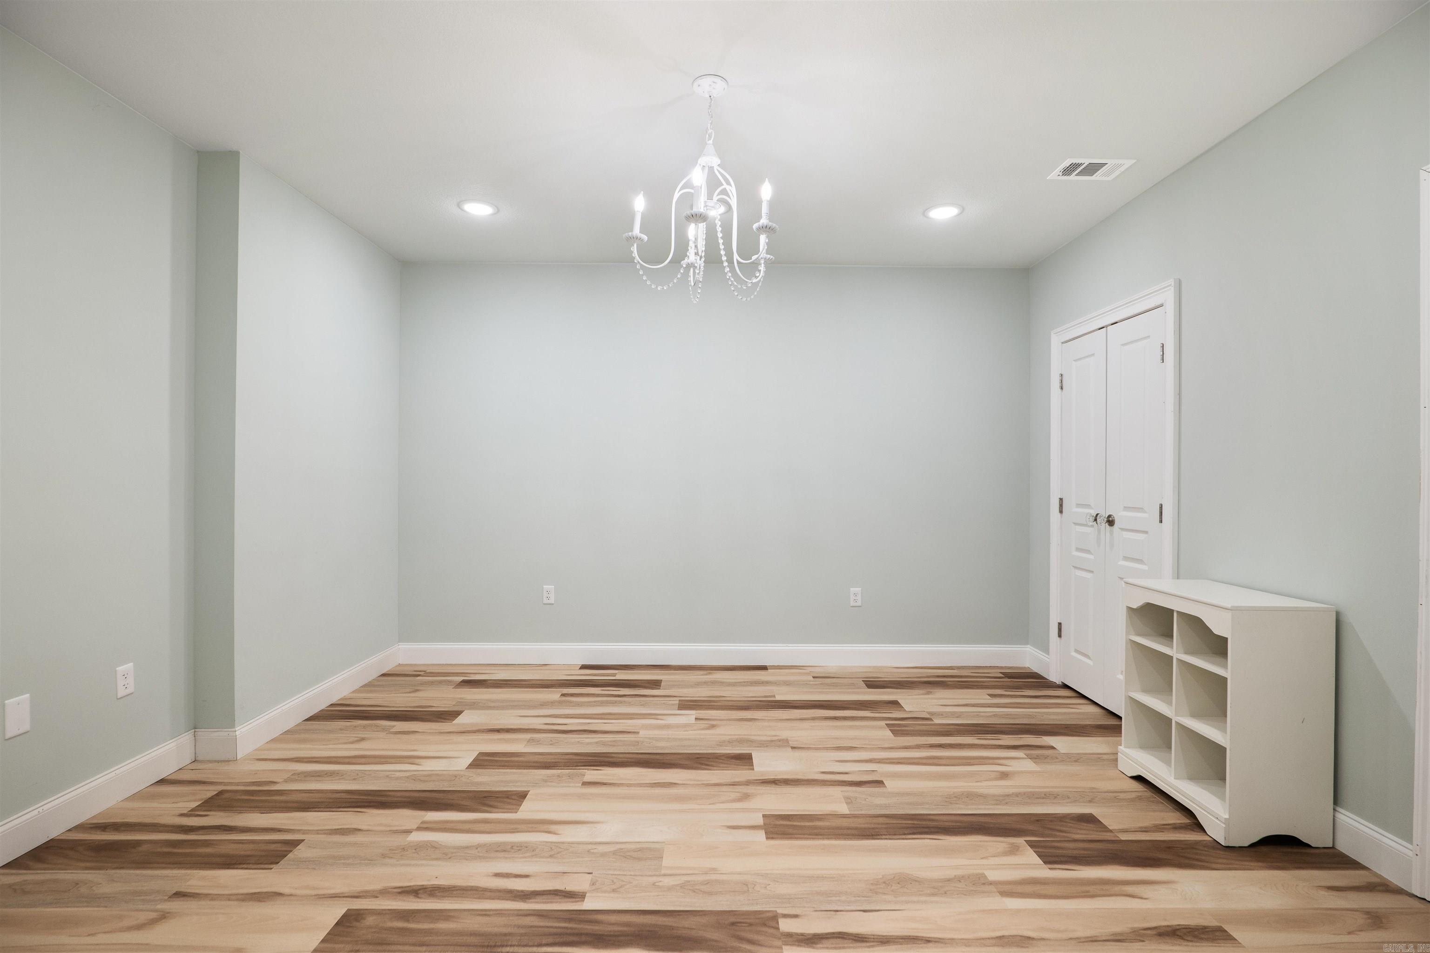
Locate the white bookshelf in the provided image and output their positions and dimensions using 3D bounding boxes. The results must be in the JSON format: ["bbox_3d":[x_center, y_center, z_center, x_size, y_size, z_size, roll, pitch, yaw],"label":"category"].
[{"bbox_3d":[1.879,0.834,2.399,0.365,0.804,0.561,0,0,0],"label":"white bookshelf"}]

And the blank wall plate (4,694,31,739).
[{"bbox_3d":[-2.233,0.770,2.037,0.007,0.121,0.072,0,0,0],"label":"blank wall plate"}]

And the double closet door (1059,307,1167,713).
[{"bbox_3d":[2.087,0.213,3.355,0.042,2.005,0.846,0,0,0],"label":"double closet door"}]

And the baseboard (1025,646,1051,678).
[{"bbox_3d":[2.060,1.176,4.030,0.014,0.131,0.292,0,0,0],"label":"baseboard"}]

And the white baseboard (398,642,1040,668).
[{"bbox_3d":[-0.002,1.168,4.158,4.108,0.131,0.014,0,0,0],"label":"white baseboard"}]

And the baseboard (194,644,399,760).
[{"bbox_3d":[-2.145,1.156,3.432,0.187,0.131,1.417,0,0,0],"label":"baseboard"}]

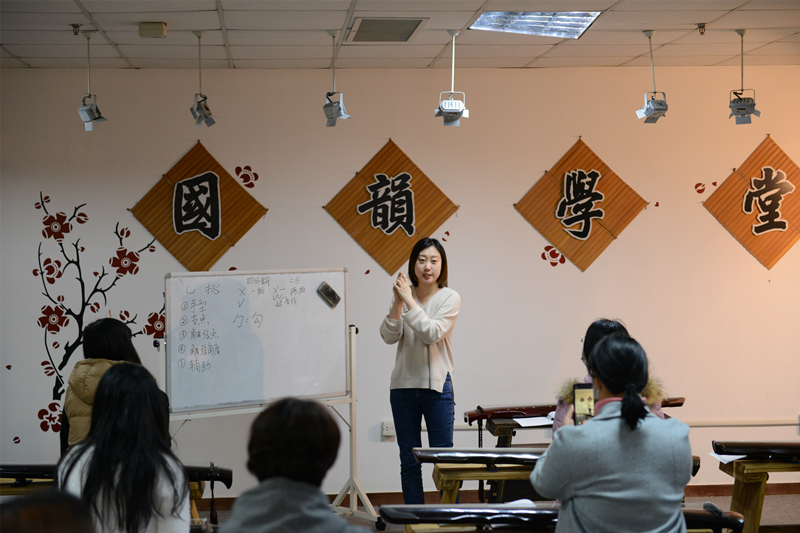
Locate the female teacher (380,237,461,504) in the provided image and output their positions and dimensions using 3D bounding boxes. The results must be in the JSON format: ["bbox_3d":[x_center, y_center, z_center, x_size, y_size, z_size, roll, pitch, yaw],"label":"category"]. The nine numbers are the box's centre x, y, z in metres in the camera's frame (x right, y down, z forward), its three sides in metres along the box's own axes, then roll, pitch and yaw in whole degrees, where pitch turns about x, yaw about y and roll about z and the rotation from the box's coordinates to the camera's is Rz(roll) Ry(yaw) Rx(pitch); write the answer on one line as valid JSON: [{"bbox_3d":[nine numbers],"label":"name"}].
[{"bbox_3d":[0.111,0.682,8.065,0.430,1.655,0.360,0,1,21],"label":"female teacher"}]

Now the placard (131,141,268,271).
[{"bbox_3d":[-1.220,-0.342,9.454,0.845,0.845,0.024,-1,1,-5],"label":"placard"}]

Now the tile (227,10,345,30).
[{"bbox_3d":[-0.549,-1.185,7.450,0.600,0.020,0.612,-1,1,-5],"label":"tile"}]

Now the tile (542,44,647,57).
[{"bbox_3d":[1.141,-1.228,8.806,0.598,0.018,0.598,-1,1,-5],"label":"tile"}]

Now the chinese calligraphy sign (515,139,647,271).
[{"bbox_3d":[1.124,-0.378,9.652,0.845,0.845,0.024,-1,1,-5],"label":"chinese calligraphy sign"}]

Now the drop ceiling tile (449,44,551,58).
[{"bbox_3d":[0.542,-1.223,8.759,0.595,0.020,0.595,-1,1,-5],"label":"drop ceiling tile"}]

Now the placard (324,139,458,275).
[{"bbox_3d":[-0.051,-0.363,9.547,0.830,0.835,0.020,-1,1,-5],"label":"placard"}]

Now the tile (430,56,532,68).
[{"bbox_3d":[0.496,-1.233,9.335,0.600,0.020,0.520,-1,1,-5],"label":"tile"}]

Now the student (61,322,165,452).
[{"bbox_3d":[-1.330,0.882,7.380,0.490,1.290,0.750,-1,1,5],"label":"student"}]

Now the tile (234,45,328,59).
[{"bbox_3d":[-0.654,-1.204,8.655,0.595,0.020,0.595,-1,1,-5],"label":"tile"}]

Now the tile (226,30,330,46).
[{"bbox_3d":[-0.600,-1.192,8.053,0.598,0.018,0.598,-1,1,-5],"label":"tile"}]

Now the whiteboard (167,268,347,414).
[{"bbox_3d":[-0.755,0.385,8.455,1.200,0.735,0.028,-2,1,-41],"label":"whiteboard"}]

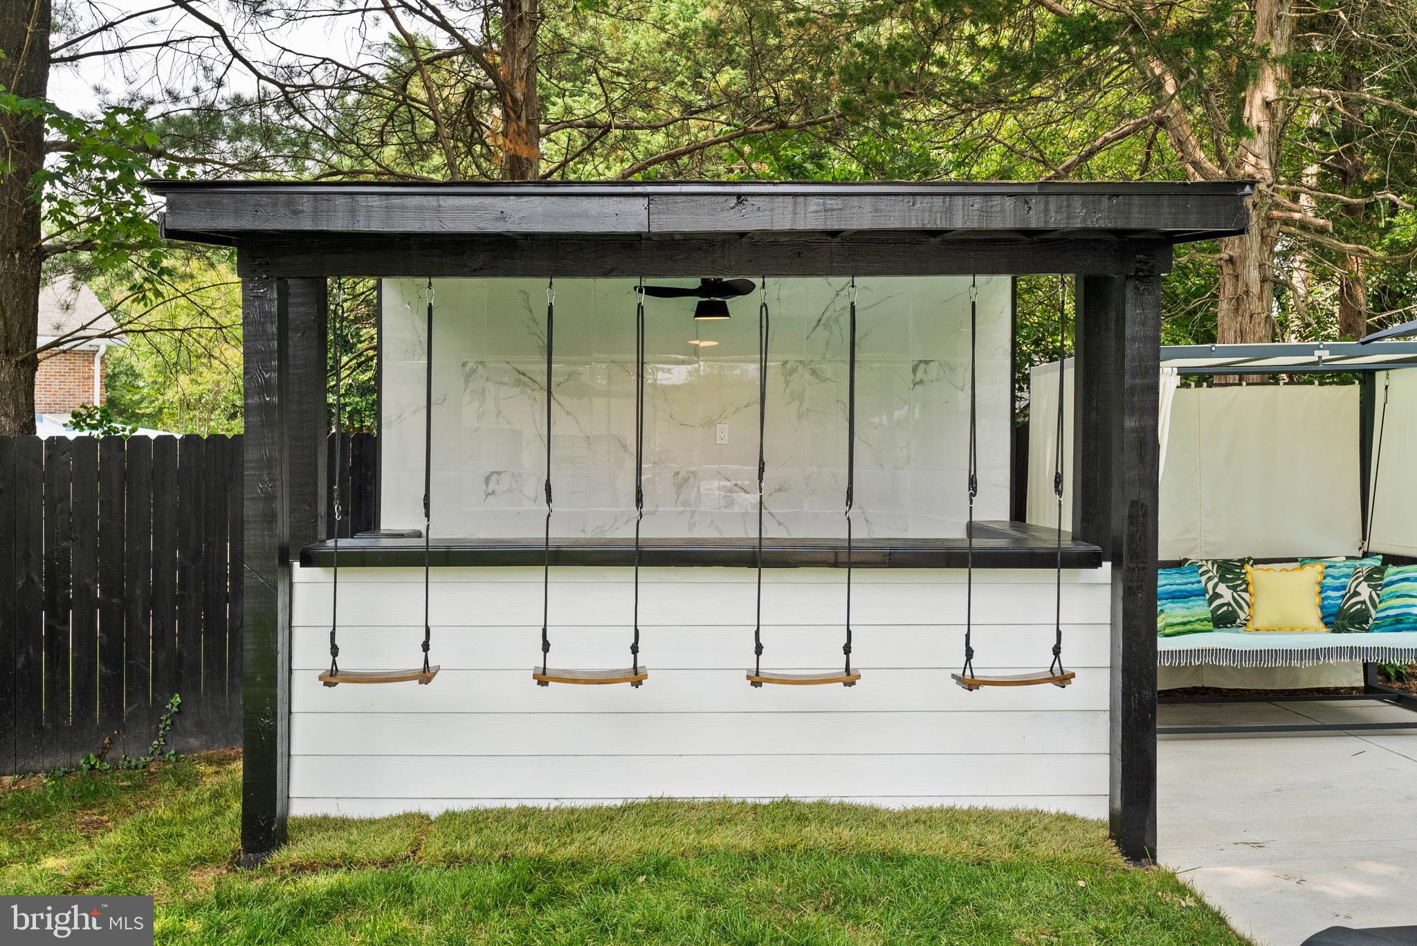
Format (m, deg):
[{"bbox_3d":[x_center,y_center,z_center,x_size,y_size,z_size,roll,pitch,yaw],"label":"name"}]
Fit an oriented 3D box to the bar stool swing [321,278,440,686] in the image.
[{"bbox_3d":[-1.308,0.031,5.550,0.455,1.640,0.200,0,1,0],"label":"bar stool swing"}]

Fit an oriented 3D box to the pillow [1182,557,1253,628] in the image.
[{"bbox_3d":[3.250,0.775,8.830,0.440,0.460,0.150,0,-12,0],"label":"pillow"}]

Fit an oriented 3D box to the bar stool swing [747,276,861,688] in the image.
[{"bbox_3d":[0.387,0.031,5.550,0.455,1.640,0.200,0,1,0],"label":"bar stool swing"}]

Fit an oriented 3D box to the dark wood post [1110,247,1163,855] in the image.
[{"bbox_3d":[1.725,0.338,5.570,0.145,2.430,0.145,0,1,0],"label":"dark wood post"}]

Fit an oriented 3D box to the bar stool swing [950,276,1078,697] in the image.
[{"bbox_3d":[1.235,0.035,5.550,0.455,1.640,0.200,0,1,0],"label":"bar stool swing"}]

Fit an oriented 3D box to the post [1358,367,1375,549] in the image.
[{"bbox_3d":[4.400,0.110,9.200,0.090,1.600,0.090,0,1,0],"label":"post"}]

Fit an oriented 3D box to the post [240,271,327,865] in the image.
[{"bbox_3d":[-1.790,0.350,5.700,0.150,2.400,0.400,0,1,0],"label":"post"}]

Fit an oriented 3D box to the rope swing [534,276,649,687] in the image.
[{"bbox_3d":[-0.460,0.031,5.550,0.455,1.640,0.200,0,1,0],"label":"rope swing"}]

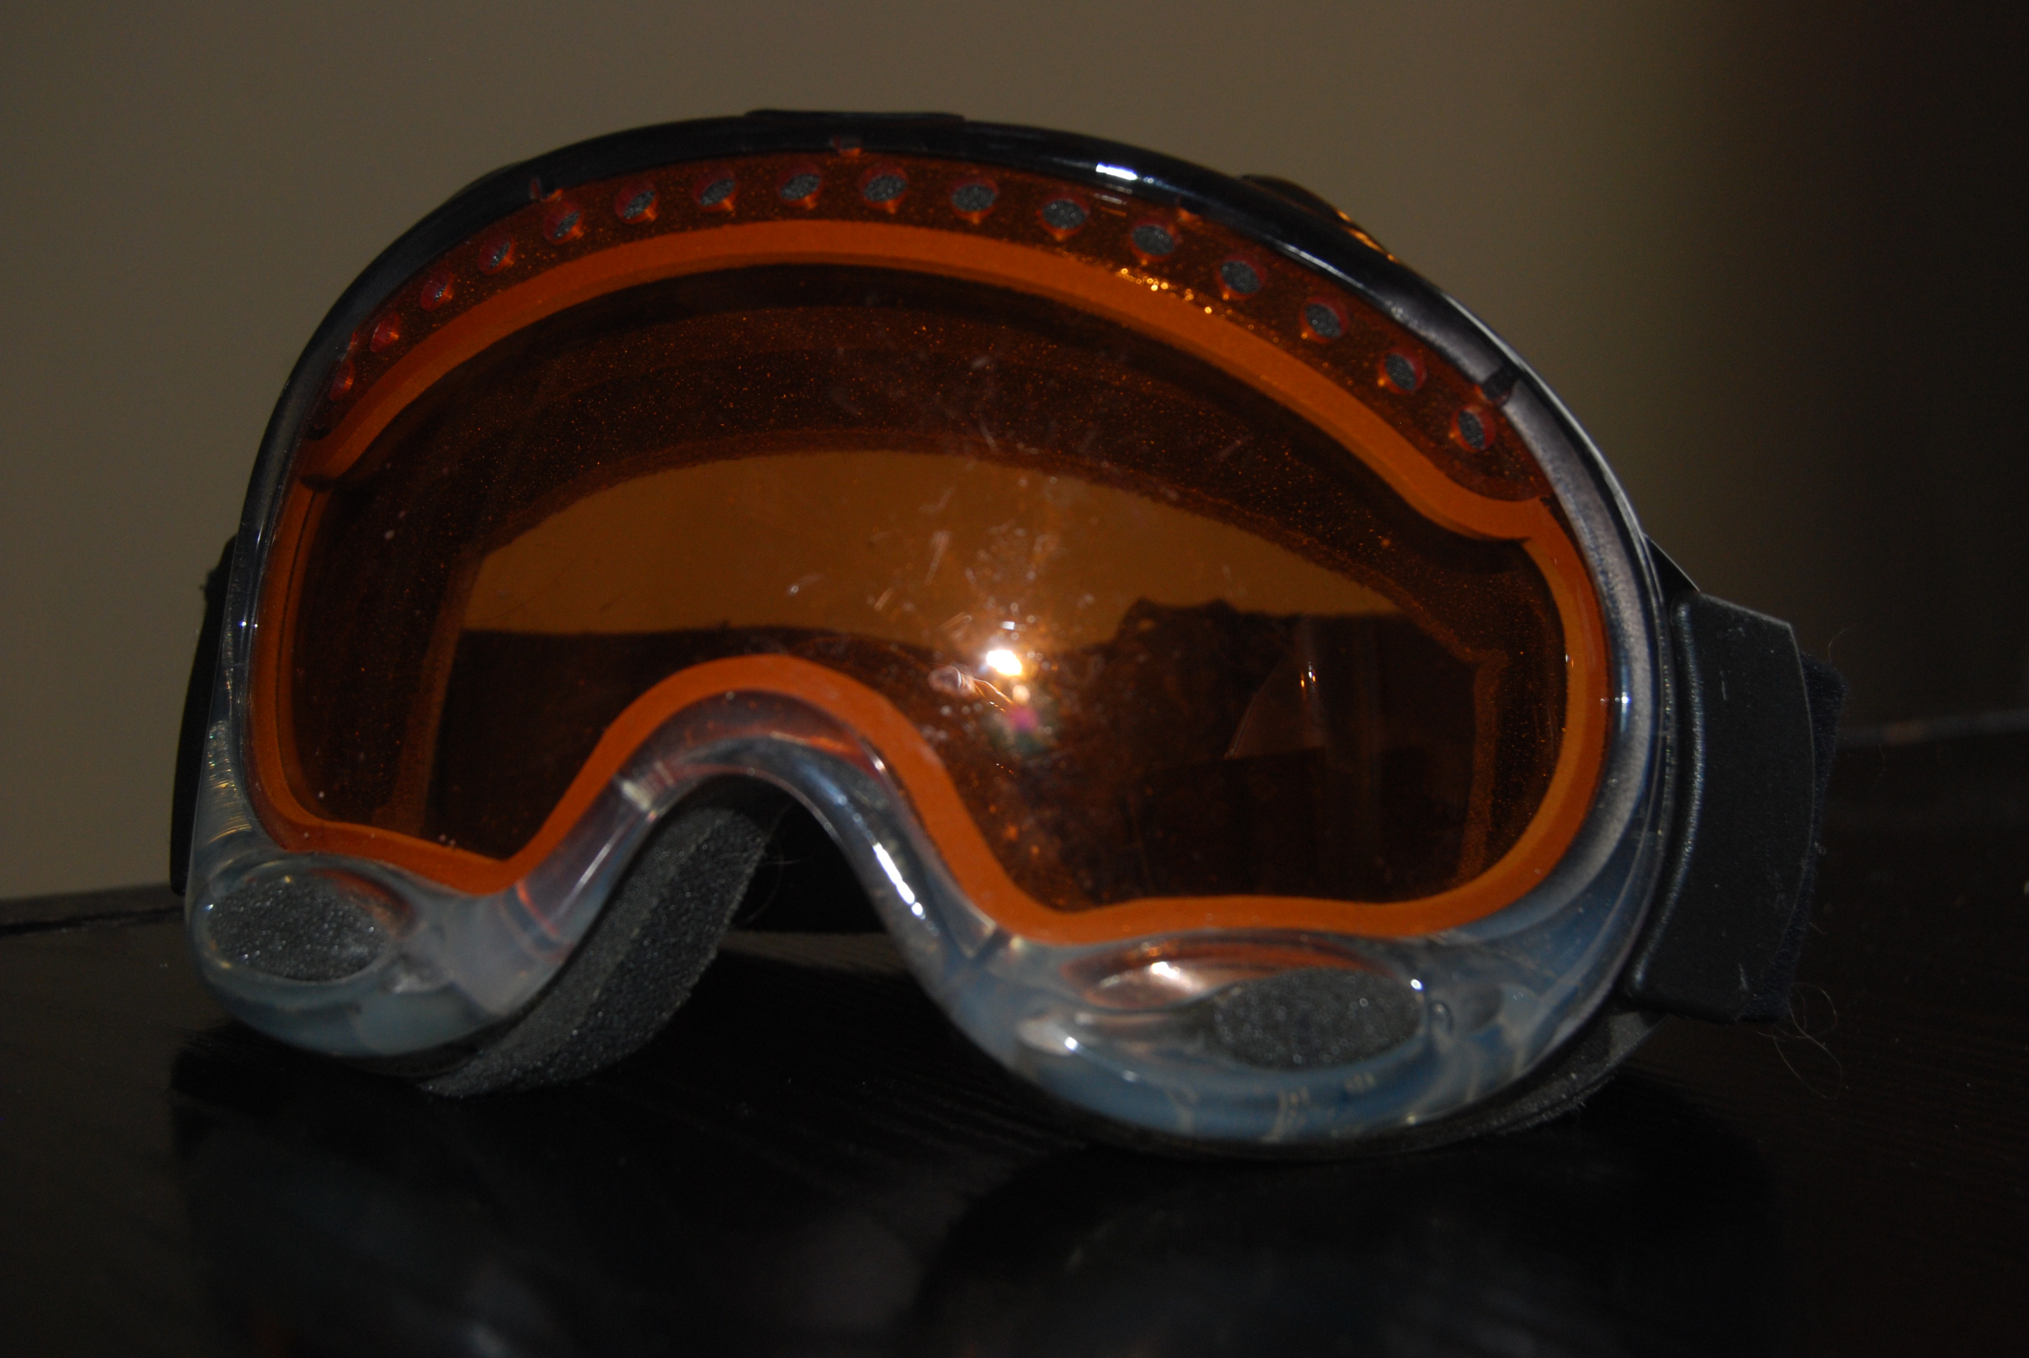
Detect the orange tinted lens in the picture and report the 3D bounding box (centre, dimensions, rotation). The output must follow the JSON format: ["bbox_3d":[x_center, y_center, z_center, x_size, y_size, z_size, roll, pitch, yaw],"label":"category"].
[{"bbox_3d":[-0.019,-0.008,0.349,0.154,0.065,0.035,4,-12,17],"label":"orange tinted lens"}]

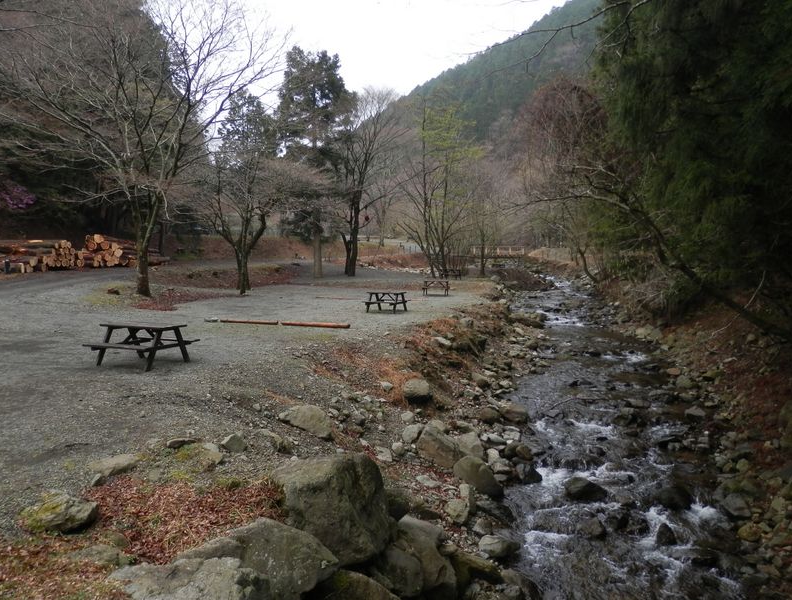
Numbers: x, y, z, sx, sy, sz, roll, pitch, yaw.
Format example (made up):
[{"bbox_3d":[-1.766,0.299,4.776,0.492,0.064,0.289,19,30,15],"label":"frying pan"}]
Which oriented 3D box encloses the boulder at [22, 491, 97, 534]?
[{"bbox_3d":[-2.533,1.592,4.350,0.520,0.200,0.400,0,3,-6],"label":"boulder"}]

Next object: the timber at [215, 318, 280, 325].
[{"bbox_3d":[-4.812,0.652,18.078,2.545,0.130,0.140,2,4,19],"label":"timber"}]

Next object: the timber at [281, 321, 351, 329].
[{"bbox_3d":[-2.341,0.730,16.800,2.120,0.140,0.140,1,3,16],"label":"timber"}]

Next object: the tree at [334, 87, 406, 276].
[{"bbox_3d":[-1.920,-8.771,43.500,5.600,13.900,5.400,0,3,0],"label":"tree"}]

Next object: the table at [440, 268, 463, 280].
[{"bbox_3d":[4.168,-1.846,43.000,1.330,0.730,1.500,2,3,22],"label":"table"}]

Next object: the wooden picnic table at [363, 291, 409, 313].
[{"bbox_3d":[-0.340,0.087,21.850,1.330,0.730,1.500,2,3,24],"label":"wooden picnic table"}]

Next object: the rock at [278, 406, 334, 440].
[{"bbox_3d":[-1.073,1.452,6.850,0.570,0.280,0.450,2,4,14],"label":"rock"}]

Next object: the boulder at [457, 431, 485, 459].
[{"bbox_3d":[1.128,2.203,8.750,0.420,0.360,0.400,2,4,17],"label":"boulder"}]

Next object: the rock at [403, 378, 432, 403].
[{"bbox_3d":[0.342,1.441,9.200,0.450,0.320,0.380,0,3,0],"label":"rock"}]

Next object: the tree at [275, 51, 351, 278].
[{"bbox_3d":[-6.629,-11.225,47.000,6.000,18.200,5.800,1,3,0],"label":"tree"}]

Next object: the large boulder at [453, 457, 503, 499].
[{"bbox_3d":[1.044,2.273,7.400,0.580,0.430,0.500,1,3,10],"label":"large boulder"}]

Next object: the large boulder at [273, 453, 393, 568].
[{"bbox_3d":[-0.553,1.795,4.950,0.900,0.740,0.780,1,3,10],"label":"large boulder"}]

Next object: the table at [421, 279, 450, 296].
[{"bbox_3d":[2.162,-0.595,30.900,1.374,0.735,1.471,1,3,9],"label":"table"}]

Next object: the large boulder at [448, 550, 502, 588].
[{"bbox_3d":[0.757,2.556,5.500,0.480,0.280,0.380,1,3,10],"label":"large boulder"}]

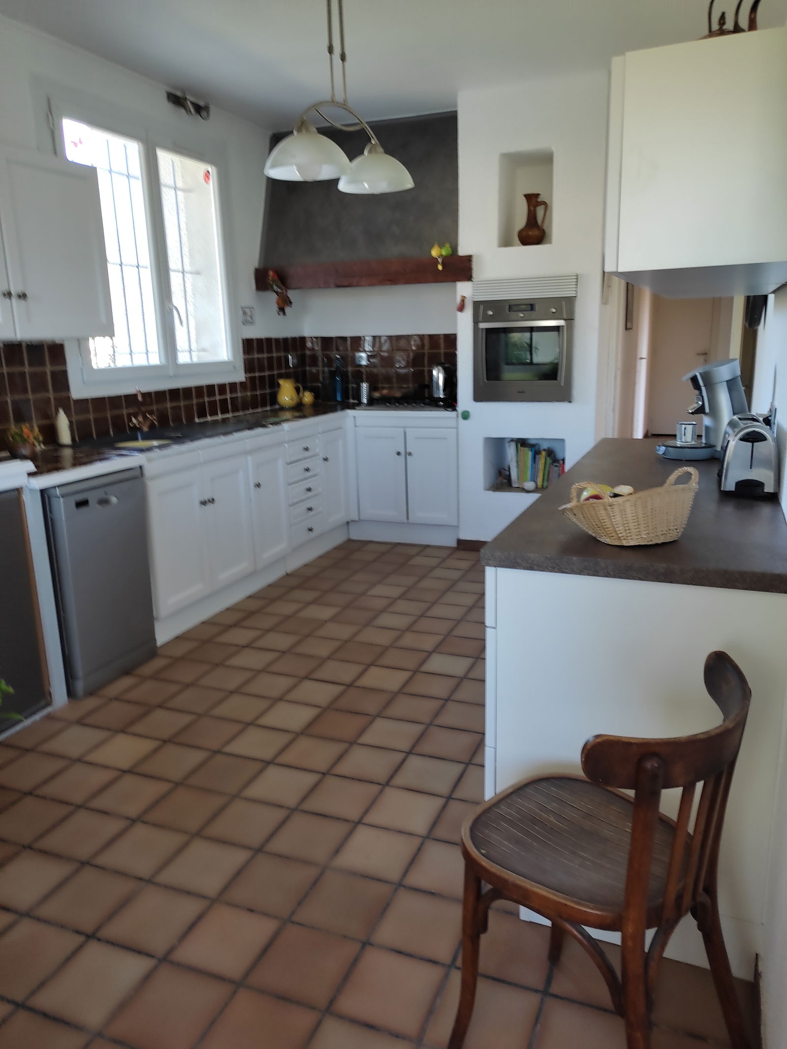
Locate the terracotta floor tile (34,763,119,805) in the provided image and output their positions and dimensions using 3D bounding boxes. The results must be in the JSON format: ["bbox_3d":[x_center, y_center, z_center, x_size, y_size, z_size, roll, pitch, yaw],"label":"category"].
[{"bbox_3d":[-0.983,0.811,2.362,0.189,0.012,0.189,3,14,22],"label":"terracotta floor tile"}]

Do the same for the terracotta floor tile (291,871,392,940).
[{"bbox_3d":[-0.122,0.967,1.925,0.193,0.015,0.191,4,15,19],"label":"terracotta floor tile"}]

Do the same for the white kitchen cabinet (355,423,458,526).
[{"bbox_3d":[0.188,-0.380,5.292,0.721,0.649,0.560,3,14,22],"label":"white kitchen cabinet"}]

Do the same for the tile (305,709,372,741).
[{"bbox_3d":[-0.192,0.713,2.685,0.189,0.012,0.189,3,14,22],"label":"tile"}]

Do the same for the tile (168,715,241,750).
[{"bbox_3d":[-0.657,0.759,2.731,0.198,0.015,0.198,4,14,22],"label":"tile"}]

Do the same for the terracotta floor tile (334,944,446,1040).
[{"bbox_3d":[-0.004,0.964,1.566,0.189,0.012,0.189,3,14,22],"label":"terracotta floor tile"}]

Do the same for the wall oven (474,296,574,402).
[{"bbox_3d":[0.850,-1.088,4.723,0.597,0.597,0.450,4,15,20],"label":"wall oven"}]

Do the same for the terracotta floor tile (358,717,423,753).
[{"bbox_3d":[-0.004,0.761,2.725,0.193,0.015,0.191,4,15,19],"label":"terracotta floor tile"}]

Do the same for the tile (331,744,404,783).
[{"bbox_3d":[-0.083,0.793,2.506,0.193,0.012,0.193,4,14,22],"label":"tile"}]

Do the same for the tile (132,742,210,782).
[{"bbox_3d":[-0.739,0.805,2.546,0.198,0.015,0.198,4,14,22],"label":"tile"}]

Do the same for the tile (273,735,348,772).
[{"bbox_3d":[-0.269,0.784,2.578,0.198,0.015,0.198,4,14,22],"label":"tile"}]

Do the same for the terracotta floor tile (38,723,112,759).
[{"bbox_3d":[-1.101,0.754,2.628,0.189,0.012,0.189,3,14,22],"label":"terracotta floor tile"}]

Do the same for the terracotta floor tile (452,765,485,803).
[{"bbox_3d":[0.306,0.820,2.353,0.198,0.015,0.198,4,14,22],"label":"terracotta floor tile"}]

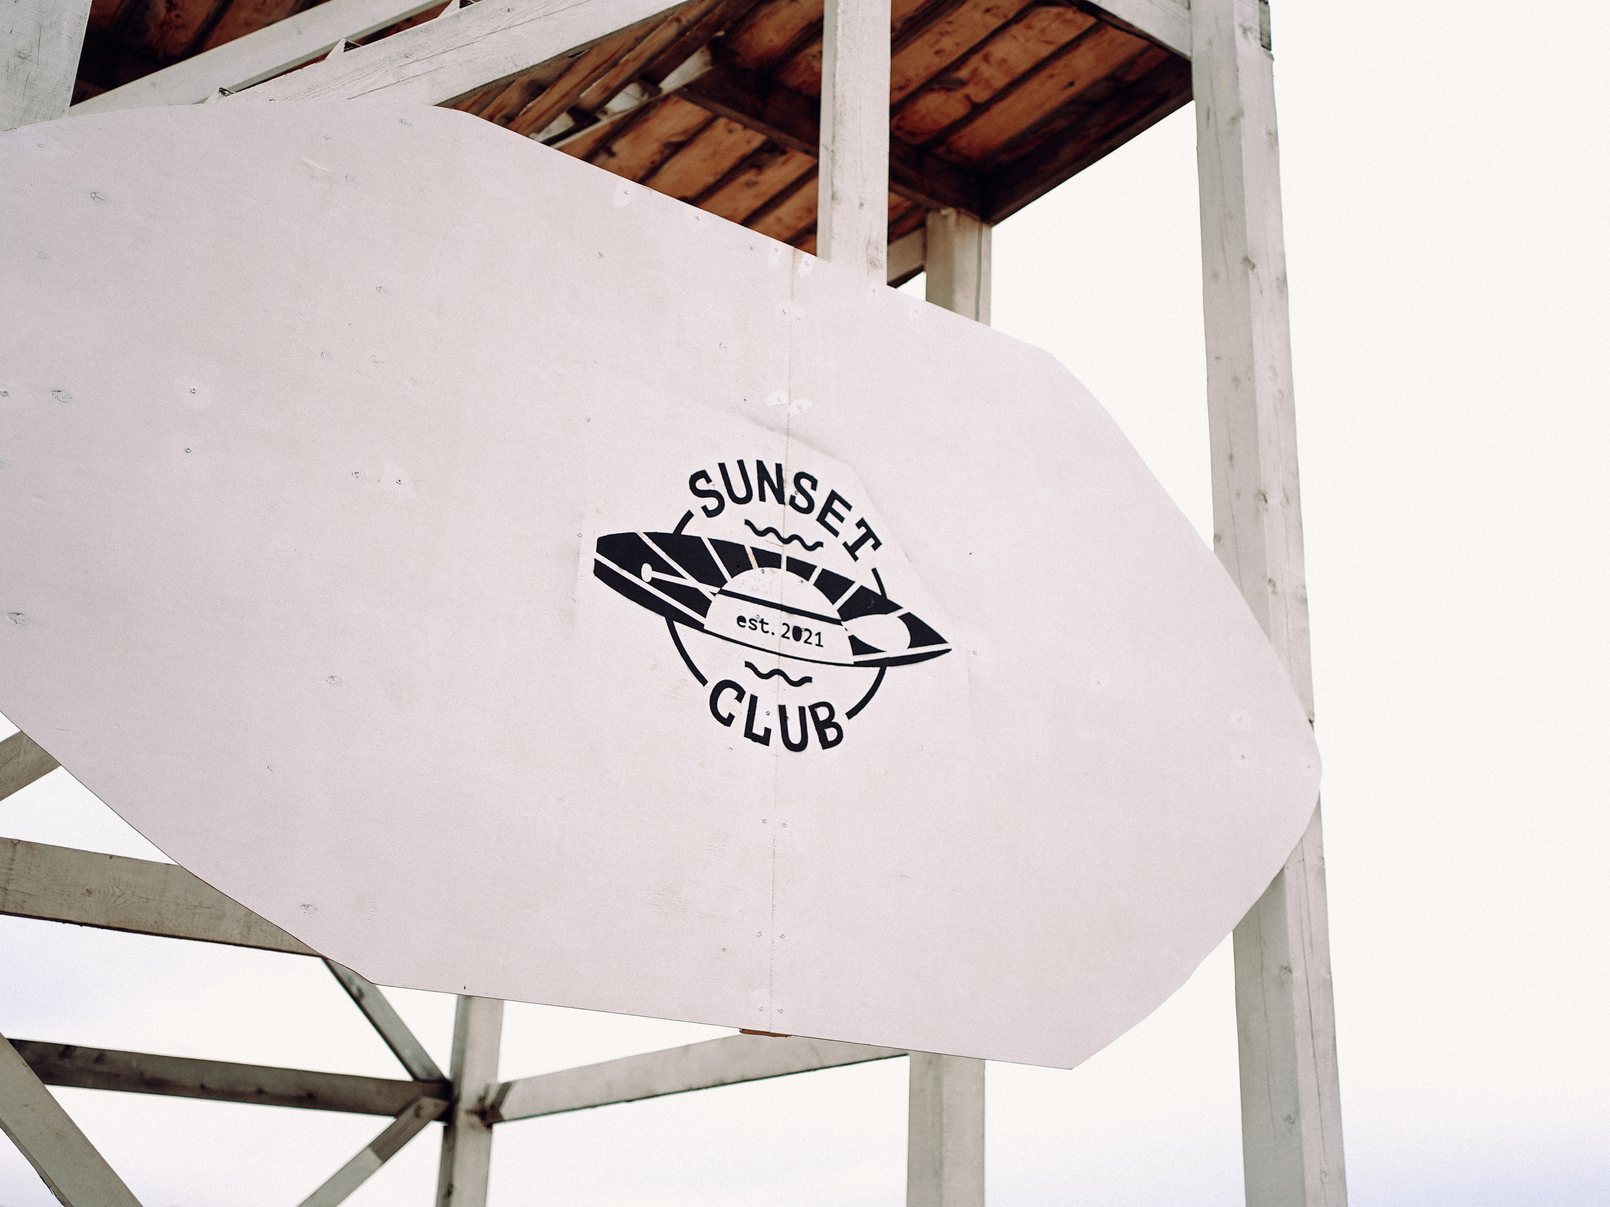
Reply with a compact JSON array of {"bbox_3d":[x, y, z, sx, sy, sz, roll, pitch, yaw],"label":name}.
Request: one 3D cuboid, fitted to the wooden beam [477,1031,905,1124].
[{"bbox_3d":[-0.461,1.621,6.095,0.052,0.145,3.080,15,-25,-29],"label":"wooden beam"}]

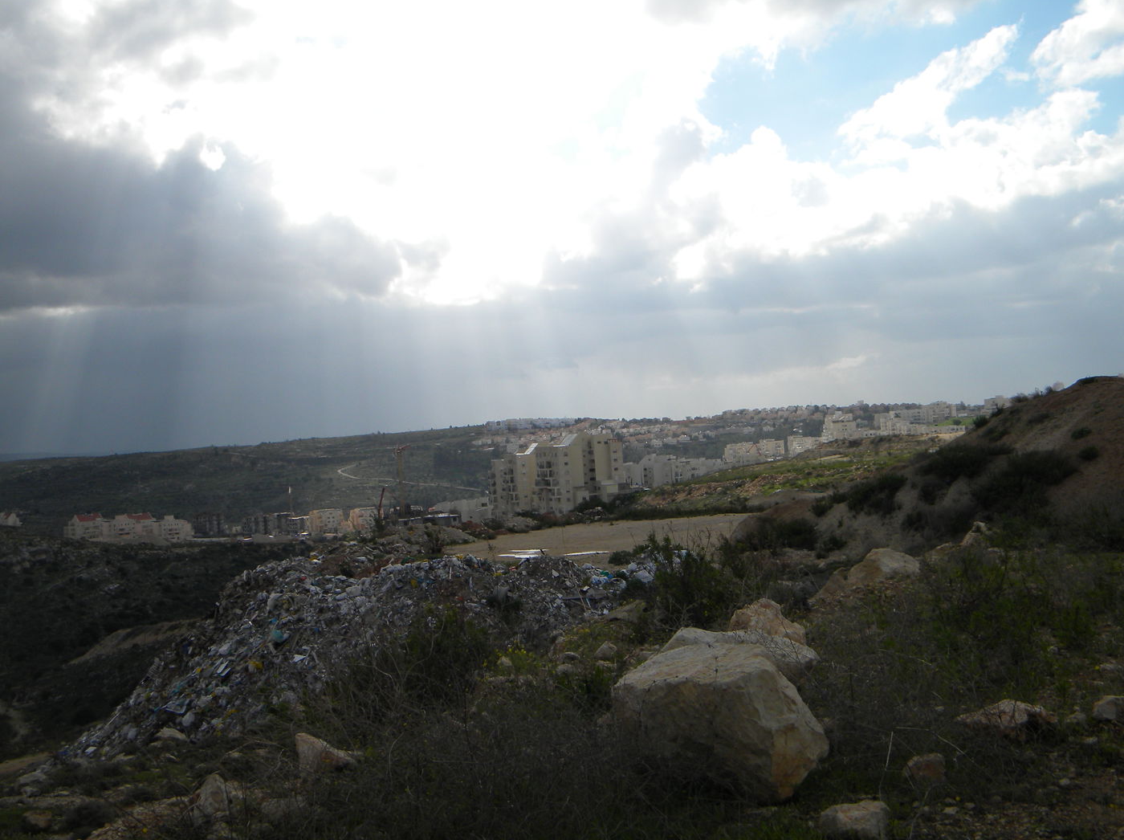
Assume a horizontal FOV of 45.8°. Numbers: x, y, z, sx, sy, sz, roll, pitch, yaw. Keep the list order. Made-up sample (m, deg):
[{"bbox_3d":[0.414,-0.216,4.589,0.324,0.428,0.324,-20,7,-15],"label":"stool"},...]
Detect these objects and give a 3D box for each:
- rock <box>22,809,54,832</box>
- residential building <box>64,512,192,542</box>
[{"bbox_3d":[-3.305,2.529,8.400,0.200,0.145,0.170,-3,0,0],"label":"rock"},{"bbox_3d":[-297.838,73.328,915.000,82.000,17.500,18.000,-3,0,-9],"label":"residential building"}]

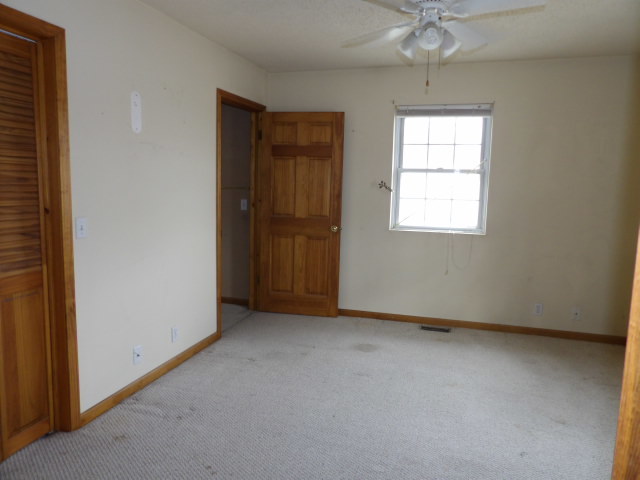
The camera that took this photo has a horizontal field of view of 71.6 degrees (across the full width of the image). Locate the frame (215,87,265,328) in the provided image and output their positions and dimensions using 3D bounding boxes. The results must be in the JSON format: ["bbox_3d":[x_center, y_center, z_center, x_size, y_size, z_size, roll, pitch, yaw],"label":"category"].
[{"bbox_3d":[-0.776,-0.248,4.206,0.135,2.099,0.950,3,8,17],"label":"frame"}]

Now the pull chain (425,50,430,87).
[{"bbox_3d":[0.550,-0.877,2.270,0.018,0.200,0.018,3,8,17],"label":"pull chain"}]

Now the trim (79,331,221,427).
[{"bbox_3d":[-1.107,0.909,3.148,0.015,0.073,1.470,3,8,17],"label":"trim"}]

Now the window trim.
[{"bbox_3d":[1.124,-0.657,4.162,0.886,1.179,0.100,3,8,17],"label":"window trim"}]

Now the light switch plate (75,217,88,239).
[{"bbox_3d":[-1.275,-0.063,2.386,0.008,0.116,0.072,3,8,17],"label":"light switch plate"}]

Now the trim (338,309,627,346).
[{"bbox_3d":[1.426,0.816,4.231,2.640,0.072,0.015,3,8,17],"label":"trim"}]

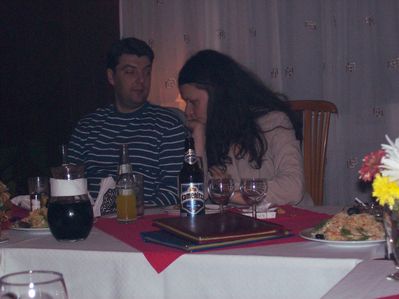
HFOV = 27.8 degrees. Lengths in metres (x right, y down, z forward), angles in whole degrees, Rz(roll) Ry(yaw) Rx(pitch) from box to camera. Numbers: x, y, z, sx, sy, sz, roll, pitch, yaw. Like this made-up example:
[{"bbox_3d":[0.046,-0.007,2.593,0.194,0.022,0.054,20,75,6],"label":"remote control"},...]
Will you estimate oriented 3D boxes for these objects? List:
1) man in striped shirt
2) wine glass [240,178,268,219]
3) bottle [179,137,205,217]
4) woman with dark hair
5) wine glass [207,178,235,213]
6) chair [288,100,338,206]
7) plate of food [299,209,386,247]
[{"bbox_3d":[-0.245,0.275,2.818,0.500,1.345,0.740,-1,3,0],"label":"man in striped shirt"},{"bbox_3d":[0.157,0.154,2.301,0.077,0.136,0.077,-1,3,0],"label":"wine glass"},{"bbox_3d":[-0.020,0.096,2.278,0.068,0.260,0.068,-1,3,0],"label":"bottle"},{"bbox_3d":[0.171,0.301,2.800,0.500,1.280,0.720,1,3,28],"label":"woman with dark hair"},{"bbox_3d":[0.064,0.154,2.331,0.077,0.136,0.077,-1,3,0],"label":"wine glass"},{"bbox_3d":[0.331,0.379,3.074,0.440,1.090,0.500,-1,3,10],"label":"chair"},{"bbox_3d":[0.390,0.191,2.053,0.260,0.080,0.260,-1,3,0],"label":"plate of food"}]

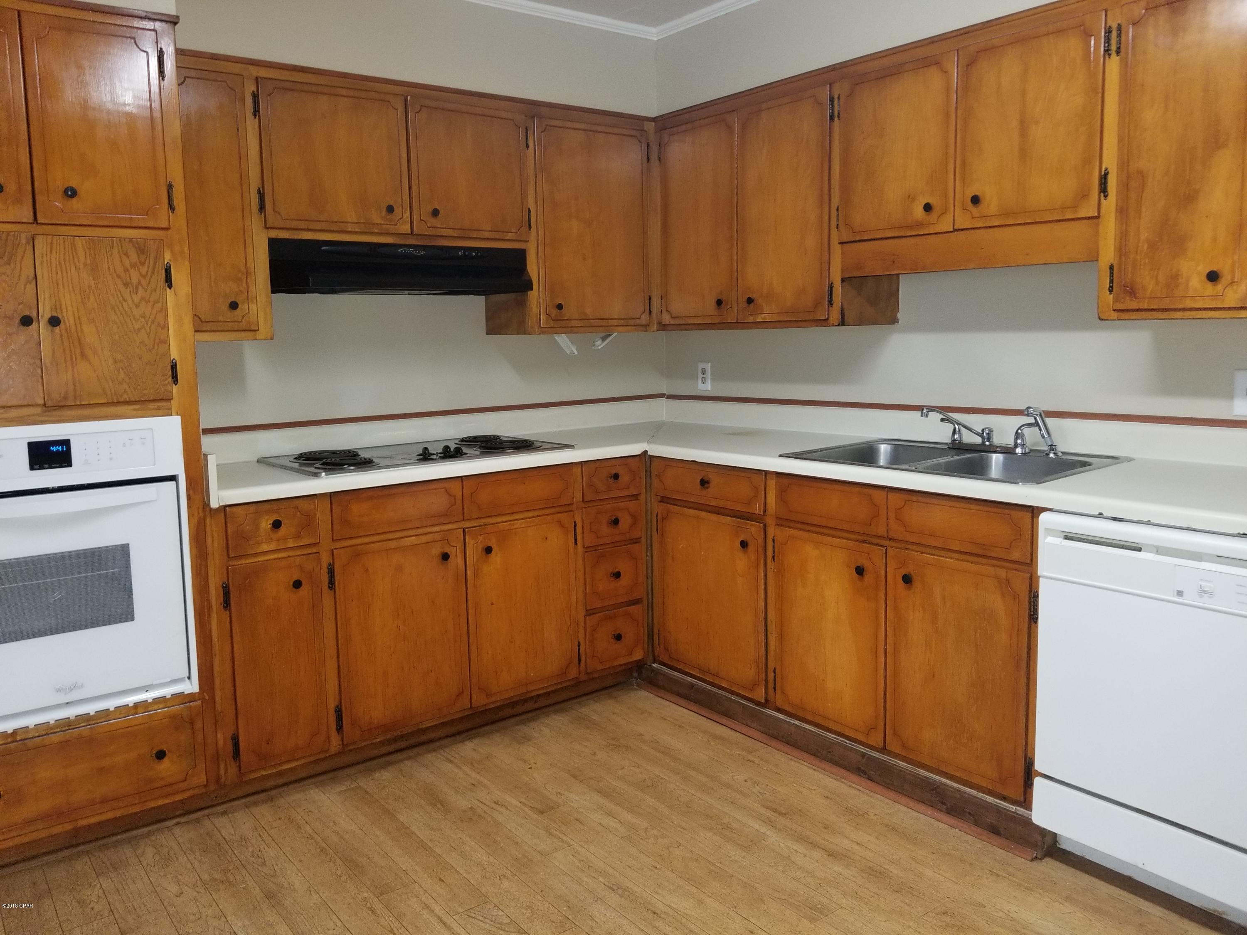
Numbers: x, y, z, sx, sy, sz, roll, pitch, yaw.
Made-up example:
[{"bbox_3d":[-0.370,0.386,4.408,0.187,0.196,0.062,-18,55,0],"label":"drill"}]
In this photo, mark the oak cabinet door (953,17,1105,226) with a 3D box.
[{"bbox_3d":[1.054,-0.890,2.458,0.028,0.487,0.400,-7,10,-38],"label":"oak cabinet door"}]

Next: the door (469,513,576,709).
[{"bbox_3d":[-0.329,0.454,3.064,0.415,0.577,0.022,-7,10,-38],"label":"door"}]

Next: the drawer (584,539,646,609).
[{"bbox_3d":[-0.164,0.362,3.451,0.252,0.204,0.430,-7,10,-38],"label":"drawer"}]

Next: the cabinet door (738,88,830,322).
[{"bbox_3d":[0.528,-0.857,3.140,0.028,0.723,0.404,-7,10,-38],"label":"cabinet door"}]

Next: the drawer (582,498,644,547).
[{"bbox_3d":[-0.143,0.176,3.464,0.256,0.141,0.380,-7,10,-36],"label":"drawer"}]

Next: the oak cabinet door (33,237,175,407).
[{"bbox_3d":[-1.239,-0.349,2.240,0.281,0.389,0.022,-7,10,-38],"label":"oak cabinet door"}]

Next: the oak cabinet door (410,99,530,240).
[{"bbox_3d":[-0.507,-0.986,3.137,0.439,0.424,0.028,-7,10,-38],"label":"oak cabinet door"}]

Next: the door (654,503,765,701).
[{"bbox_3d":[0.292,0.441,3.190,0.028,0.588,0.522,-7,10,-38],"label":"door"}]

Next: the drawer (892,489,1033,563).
[{"bbox_3d":[0.991,0.127,2.498,0.380,0.133,0.416,-7,10,-36],"label":"drawer"}]

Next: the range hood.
[{"bbox_3d":[-0.763,-0.680,3.211,0.918,0.155,0.430,-7,10,-36],"label":"range hood"}]

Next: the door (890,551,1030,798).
[{"bbox_3d":[0.868,0.525,2.453,0.022,0.582,0.403,-7,10,-38],"label":"door"}]

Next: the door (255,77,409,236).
[{"bbox_3d":[-0.874,-0.939,2.863,0.460,0.422,0.022,-7,10,-38],"label":"door"}]

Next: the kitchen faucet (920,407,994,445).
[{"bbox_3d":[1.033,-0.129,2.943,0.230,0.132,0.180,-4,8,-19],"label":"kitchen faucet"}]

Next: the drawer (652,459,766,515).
[{"bbox_3d":[0.438,0.032,3.242,0.430,0.140,0.538,-7,10,-38],"label":"drawer"}]

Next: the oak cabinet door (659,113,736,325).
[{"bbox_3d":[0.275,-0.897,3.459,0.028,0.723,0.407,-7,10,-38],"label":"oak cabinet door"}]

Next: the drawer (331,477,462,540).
[{"bbox_3d":[-0.789,0.099,2.921,0.409,0.135,0.430,-7,10,-38],"label":"drawer"}]

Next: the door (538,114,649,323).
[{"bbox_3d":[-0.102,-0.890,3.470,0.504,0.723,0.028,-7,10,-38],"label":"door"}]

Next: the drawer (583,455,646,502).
[{"bbox_3d":[-0.146,0.021,3.444,0.253,0.134,0.380,-7,10,-36],"label":"drawer"}]

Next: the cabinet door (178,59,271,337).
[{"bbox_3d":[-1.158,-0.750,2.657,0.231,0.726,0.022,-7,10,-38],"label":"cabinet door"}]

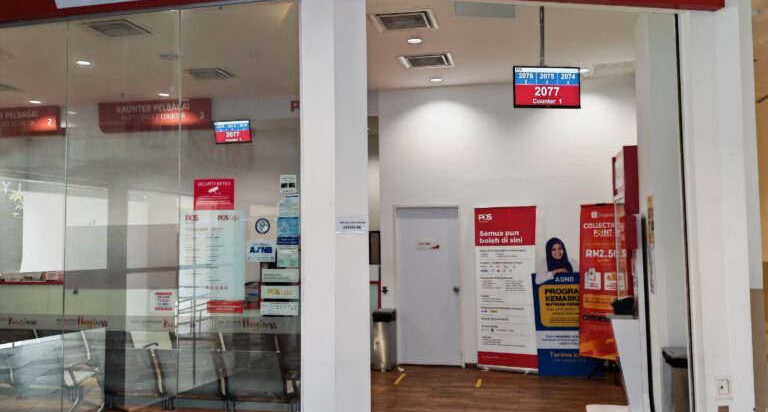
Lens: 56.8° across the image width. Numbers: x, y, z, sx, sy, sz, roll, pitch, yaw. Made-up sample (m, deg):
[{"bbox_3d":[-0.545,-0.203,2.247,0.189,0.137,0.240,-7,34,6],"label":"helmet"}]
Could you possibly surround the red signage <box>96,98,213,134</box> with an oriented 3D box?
[{"bbox_3d":[-3.299,-1.297,10.185,1.730,0.430,0.100,-1,-4,10],"label":"red signage"}]

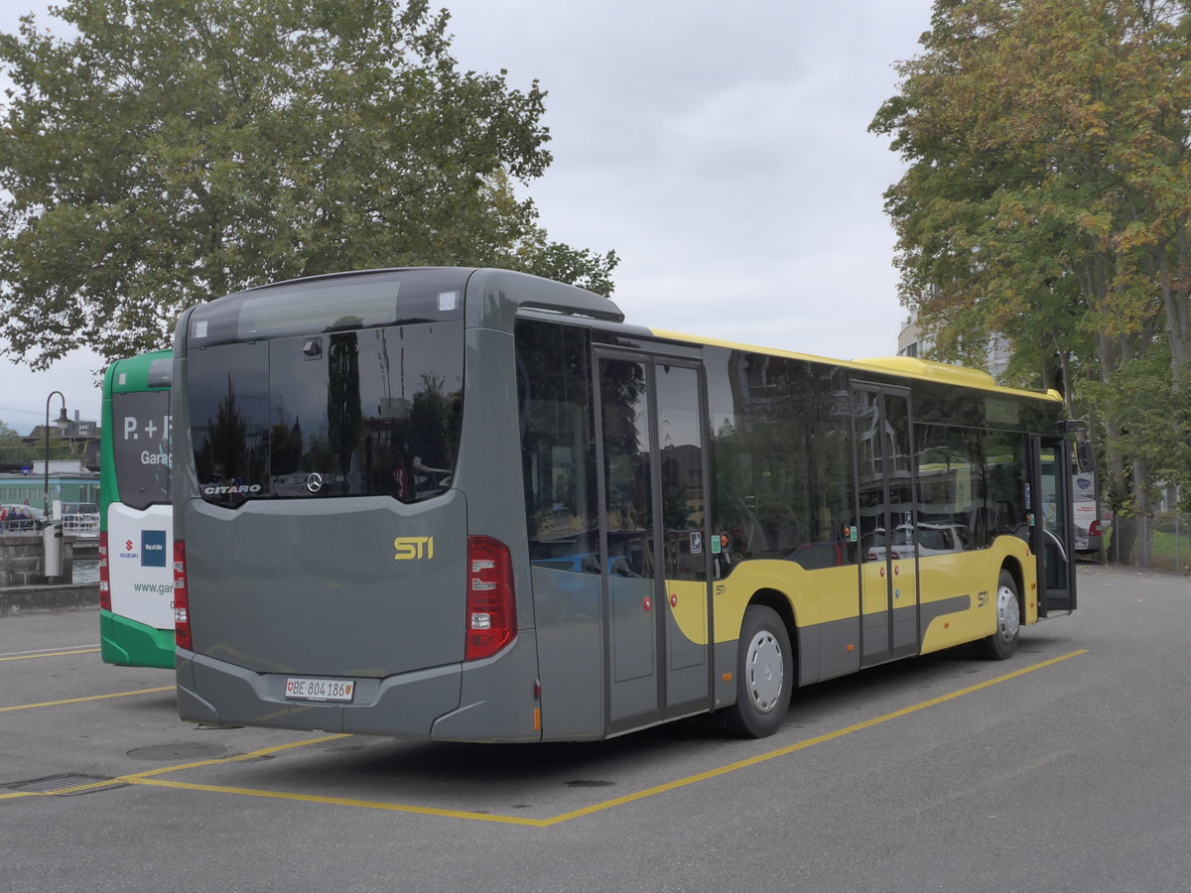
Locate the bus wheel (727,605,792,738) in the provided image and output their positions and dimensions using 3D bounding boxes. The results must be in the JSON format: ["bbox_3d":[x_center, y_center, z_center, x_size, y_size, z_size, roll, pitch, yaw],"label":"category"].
[{"bbox_3d":[1.093,1.627,11.428,0.320,0.950,0.955,-3,-3,31],"label":"bus wheel"}]

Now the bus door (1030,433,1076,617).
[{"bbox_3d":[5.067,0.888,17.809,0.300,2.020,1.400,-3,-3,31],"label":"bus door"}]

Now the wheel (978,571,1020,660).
[{"bbox_3d":[4.169,1.745,16.462,0.300,0.945,0.950,-3,-3,31],"label":"wheel"}]

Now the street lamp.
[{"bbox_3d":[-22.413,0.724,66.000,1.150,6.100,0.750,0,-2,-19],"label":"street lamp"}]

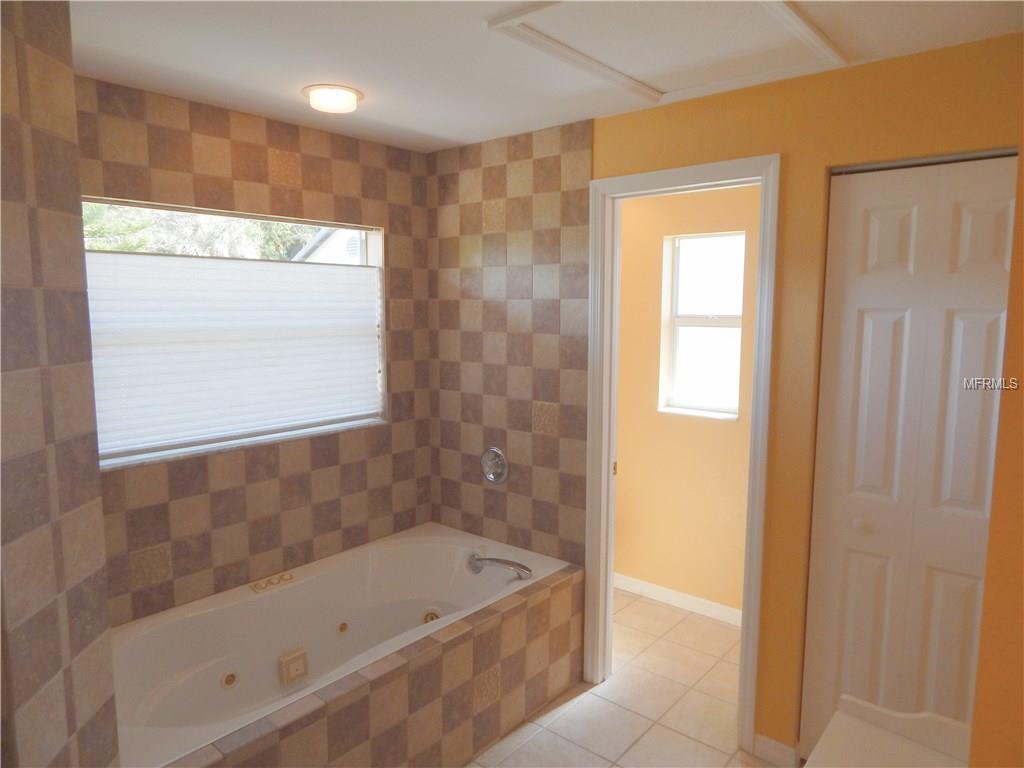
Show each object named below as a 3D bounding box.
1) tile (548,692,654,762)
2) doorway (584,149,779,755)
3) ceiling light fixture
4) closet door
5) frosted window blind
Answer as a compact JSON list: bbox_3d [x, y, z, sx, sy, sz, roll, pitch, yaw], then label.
[{"bbox_3d":[0.360,1.363,2.590,0.301,0.010,0.313,6,9,40],"label":"tile"},{"bbox_3d":[0.650,0.271,2.584,0.755,2.162,0.145,6,9,40],"label":"doorway"},{"bbox_3d":[-0.640,-1.011,2.339,0.214,0.050,0.214,0,7,0],"label":"ceiling light fixture"},{"bbox_3d":[1.262,0.372,2.049,0.573,2.083,0.100,6,9,40],"label":"closet door"},{"bbox_3d":[-1.053,-0.154,2.661,0.035,0.698,1.255,6,9,40],"label":"frosted window blind"}]

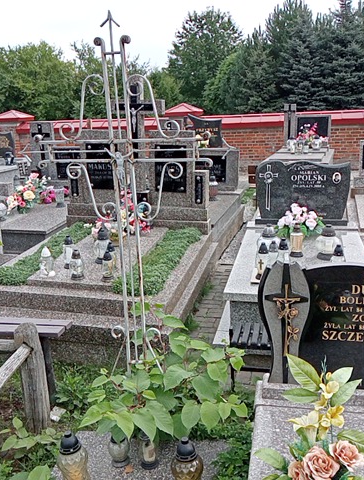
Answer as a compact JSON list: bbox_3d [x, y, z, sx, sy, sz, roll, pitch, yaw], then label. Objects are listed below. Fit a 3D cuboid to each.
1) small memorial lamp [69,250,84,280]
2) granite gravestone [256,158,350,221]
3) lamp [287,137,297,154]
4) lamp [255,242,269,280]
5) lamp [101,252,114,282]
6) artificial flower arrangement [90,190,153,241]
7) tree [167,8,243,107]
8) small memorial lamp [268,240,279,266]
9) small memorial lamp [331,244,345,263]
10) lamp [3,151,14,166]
[{"bbox_3d":[-0.819,0.192,4.032,0.100,0.226,0.100,2,16,13],"label":"small memorial lamp"},{"bbox_3d":[1.198,-0.487,5.149,0.900,0.585,0.130,1,16,12],"label":"granite gravestone"},{"bbox_3d":[2.164,-1.866,10.197,0.170,0.302,0.170,1,15,13],"label":"lamp"},{"bbox_3d":[0.546,0.142,3.529,0.093,0.251,0.093,2,16,13],"label":"lamp"},{"bbox_3d":[-0.636,0.224,4.409,0.094,0.255,0.094,1,15,13],"label":"lamp"},{"bbox_3d":[-0.596,-0.240,5.011,0.593,0.503,0.356,2,16,13],"label":"artificial flower arrangement"},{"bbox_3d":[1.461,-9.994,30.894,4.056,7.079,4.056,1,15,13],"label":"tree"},{"bbox_3d":[0.743,0.124,4.179,0.085,0.223,0.085,1,15,13],"label":"small memorial lamp"},{"bbox_3d":[1.148,0.135,3.796,0.102,0.199,0.102,1,16,12],"label":"small memorial lamp"},{"bbox_3d":[-3.986,-1.871,11.873,0.200,0.292,0.200,1,15,13],"label":"lamp"}]

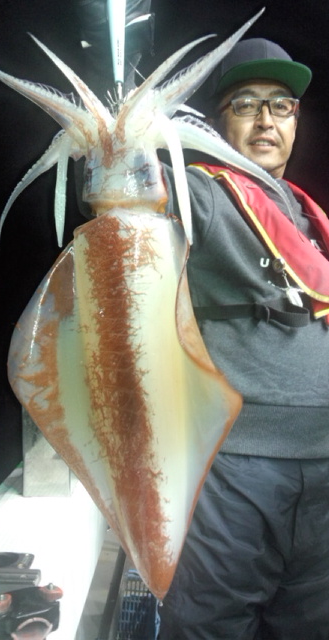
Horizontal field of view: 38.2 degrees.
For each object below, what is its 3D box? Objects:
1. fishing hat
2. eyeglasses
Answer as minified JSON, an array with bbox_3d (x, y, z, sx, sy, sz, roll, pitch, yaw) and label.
[{"bbox_3d":[0.191,-0.520,0.987,0.188,0.135,0.265,-3,2,-5],"label":"fishing hat"},{"bbox_3d":[0.191,-0.417,0.990,0.140,0.045,0.140,-2,7,-5],"label":"eyeglasses"}]

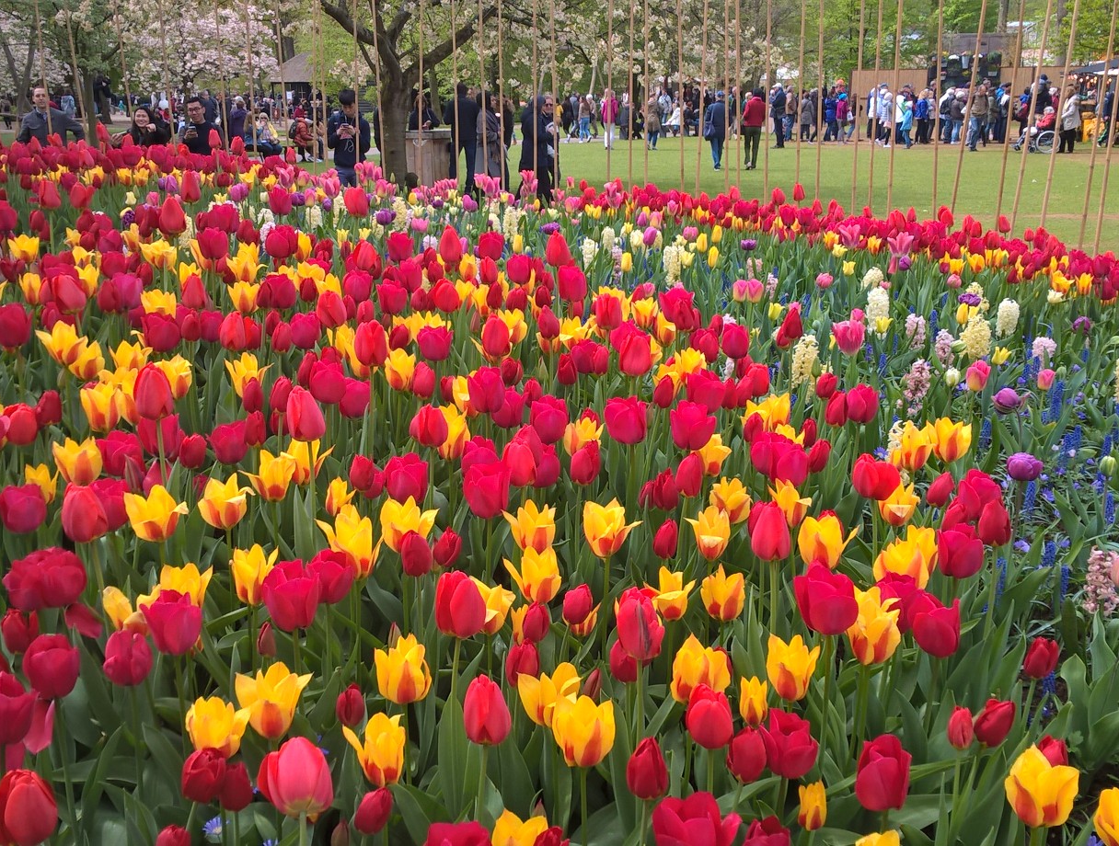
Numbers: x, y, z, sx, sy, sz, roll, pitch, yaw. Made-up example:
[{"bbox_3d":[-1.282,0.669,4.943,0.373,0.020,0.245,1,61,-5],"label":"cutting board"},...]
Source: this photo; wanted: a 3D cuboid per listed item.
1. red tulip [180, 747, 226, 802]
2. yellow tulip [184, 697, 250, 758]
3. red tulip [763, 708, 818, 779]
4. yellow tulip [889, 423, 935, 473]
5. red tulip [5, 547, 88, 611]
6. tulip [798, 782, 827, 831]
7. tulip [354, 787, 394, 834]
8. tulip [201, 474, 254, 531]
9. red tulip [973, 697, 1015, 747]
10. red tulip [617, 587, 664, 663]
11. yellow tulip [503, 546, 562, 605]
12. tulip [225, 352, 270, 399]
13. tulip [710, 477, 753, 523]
[{"bbox_3d":[-0.420,0.417,1.460,0.052,0.069,0.052,-5,16,-17],"label":"red tulip"},{"bbox_3d":[-0.379,0.339,1.370,0.073,0.065,0.069,0,15,0],"label":"yellow tulip"},{"bbox_3d":[0.275,0.382,1.470,0.064,0.089,0.060,3,15,11],"label":"red tulip"},{"bbox_3d":[0.577,0.040,2.020,0.073,0.078,0.069,0,15,0],"label":"yellow tulip"},{"bbox_3d":[-0.687,0.209,1.650,0.110,0.082,0.088,0,16,0],"label":"red tulip"},{"bbox_3d":[0.283,0.429,1.380,0.033,0.055,0.033,0,16,0],"label":"tulip"},{"bbox_3d":[-0.215,0.449,1.430,0.037,0.063,0.037,29,9,1],"label":"tulip"},{"bbox_3d":[-0.539,0.128,2.000,0.086,0.082,0.081,-4,15,-15],"label":"tulip"},{"bbox_3d":[0.510,0.352,1.450,0.045,0.058,0.045,21,14,-5],"label":"red tulip"},{"bbox_3d":[0.092,0.229,1.400,0.054,0.085,0.054,-4,15,1],"label":"red tulip"},{"bbox_3d":[-0.038,0.218,1.760,0.084,0.082,0.078,0,15,0],"label":"yellow tulip"},{"bbox_3d":[-0.570,-0.086,2.250,0.081,0.084,0.075,0,15,0],"label":"tulip"},{"bbox_3d":[0.268,0.121,1.930,0.068,0.066,0.068,6,15,-1],"label":"tulip"}]

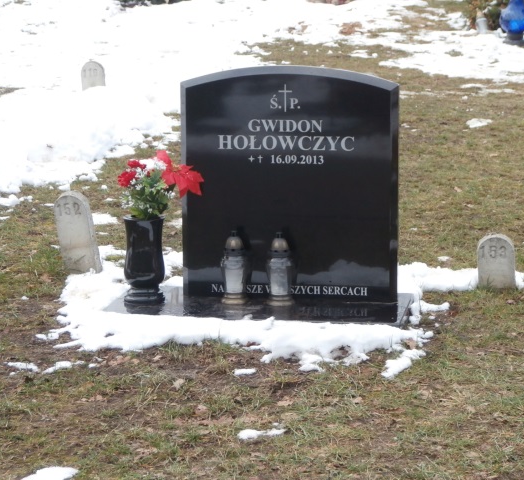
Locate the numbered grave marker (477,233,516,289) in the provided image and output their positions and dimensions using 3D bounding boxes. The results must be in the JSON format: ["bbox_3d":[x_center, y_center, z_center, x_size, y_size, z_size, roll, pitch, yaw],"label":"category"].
[{"bbox_3d":[0.811,0.072,5.500,0.127,0.180,0.070,2,11,10],"label":"numbered grave marker"}]

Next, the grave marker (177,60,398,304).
[{"bbox_3d":[0.092,-0.180,5.167,0.691,0.752,0.070,2,11,10],"label":"grave marker"}]

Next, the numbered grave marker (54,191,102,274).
[{"bbox_3d":[-0.655,-0.023,5.680,0.125,0.290,0.075,-8,8,14],"label":"numbered grave marker"}]

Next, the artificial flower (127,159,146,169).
[{"bbox_3d":[-0.413,-0.249,5.211,0.063,0.040,0.060,1,10,6],"label":"artificial flower"}]

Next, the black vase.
[{"bbox_3d":[-0.385,0.064,5.166,0.134,0.278,0.134,0,10,0],"label":"black vase"}]

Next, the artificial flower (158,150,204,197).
[{"bbox_3d":[-0.262,-0.218,5.171,0.145,0.140,0.090,-4,11,-21],"label":"artificial flower"}]

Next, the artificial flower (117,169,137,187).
[{"bbox_3d":[-0.441,-0.203,5.171,0.063,0.056,0.055,4,11,24],"label":"artificial flower"}]

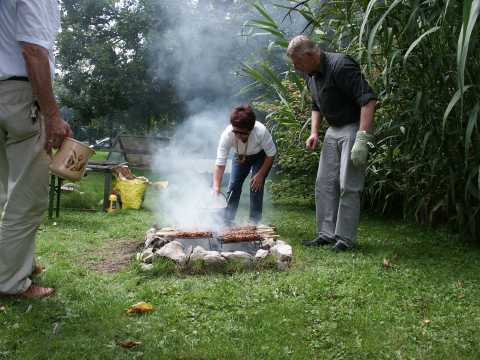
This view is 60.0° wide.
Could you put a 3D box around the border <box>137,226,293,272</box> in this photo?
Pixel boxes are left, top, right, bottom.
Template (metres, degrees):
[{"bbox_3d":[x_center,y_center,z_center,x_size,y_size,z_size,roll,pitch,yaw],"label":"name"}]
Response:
[{"bbox_3d":[-0.175,0.455,3.000,1.040,0.200,0.860,0,2,0],"label":"border"}]

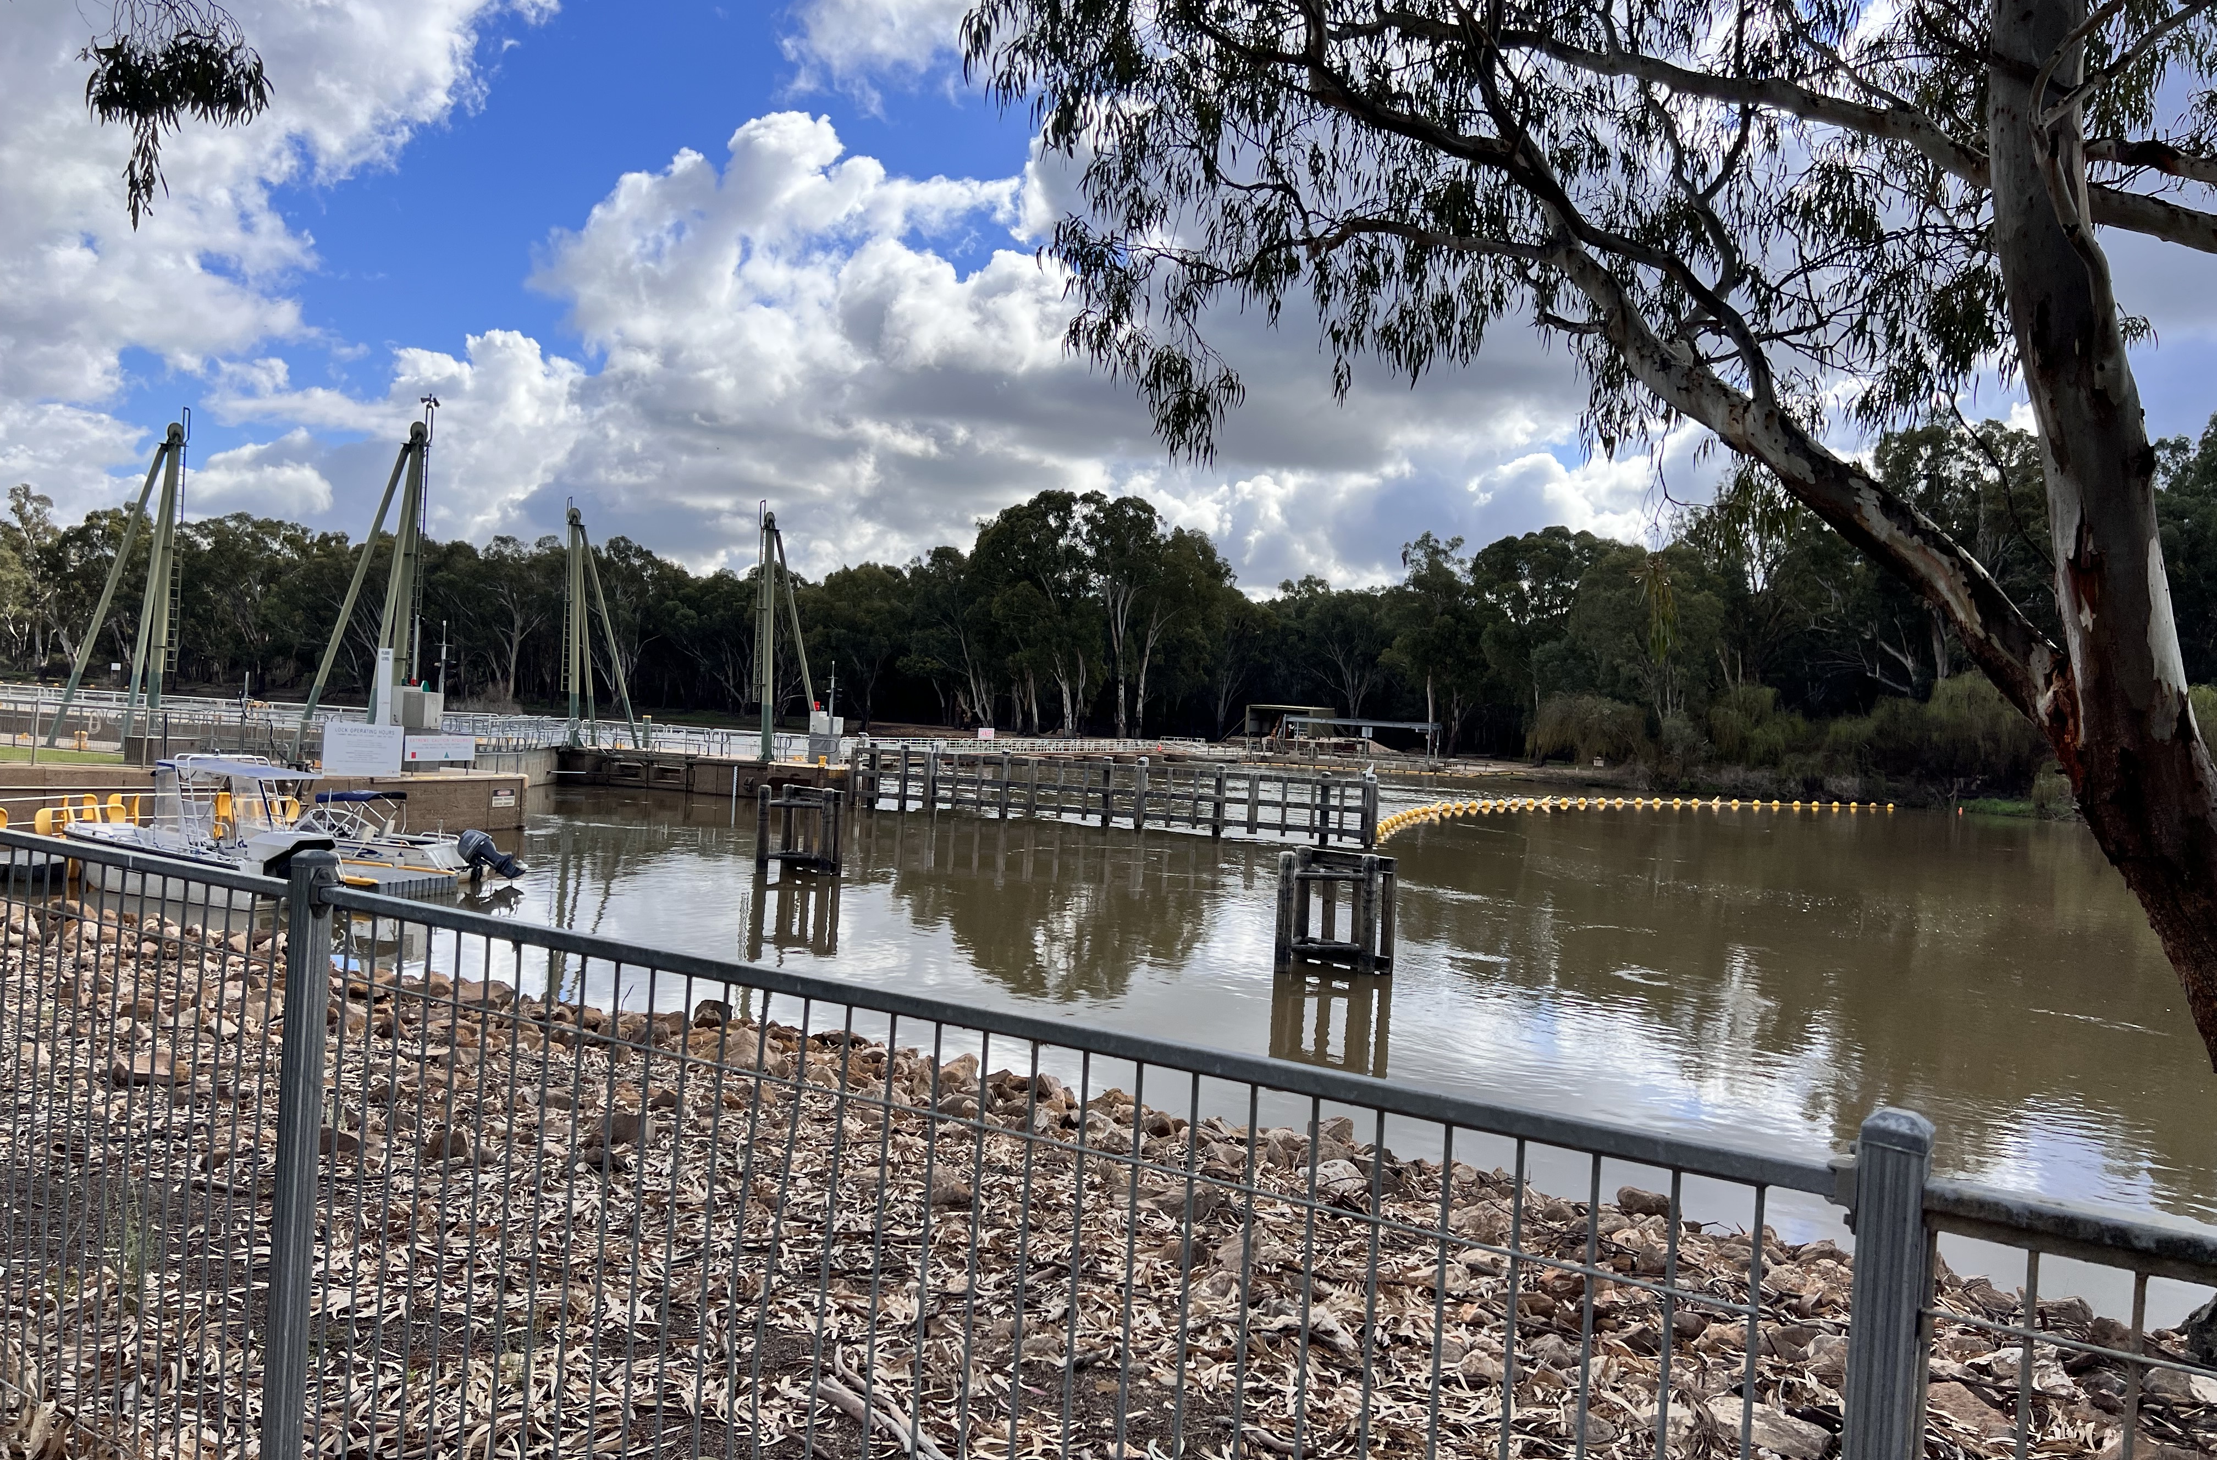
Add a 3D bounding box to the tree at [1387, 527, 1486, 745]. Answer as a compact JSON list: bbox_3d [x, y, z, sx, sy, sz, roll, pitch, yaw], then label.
[{"bbox_3d":[33.100,-9.100,168.000,9.600,21.800,9.600,3,1,0],"label":"tree"}]

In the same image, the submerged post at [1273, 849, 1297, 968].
[{"bbox_3d":[2.830,2.890,26.500,0.270,1.920,0.270,3,1,0],"label":"submerged post"}]

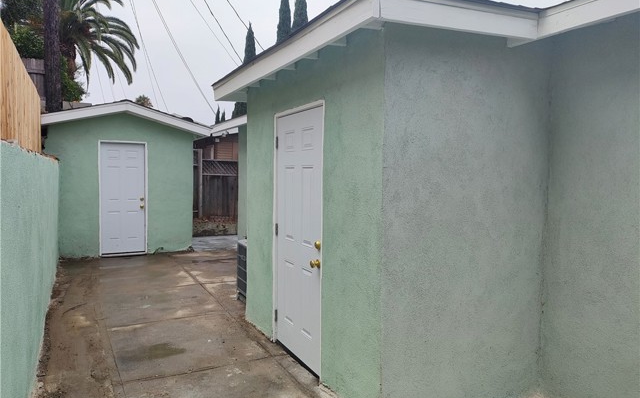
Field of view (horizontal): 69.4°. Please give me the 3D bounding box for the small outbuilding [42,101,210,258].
[{"bbox_3d":[-4.194,-0.443,9.839,2.970,2.850,3.200,-1,3,-27],"label":"small outbuilding"}]

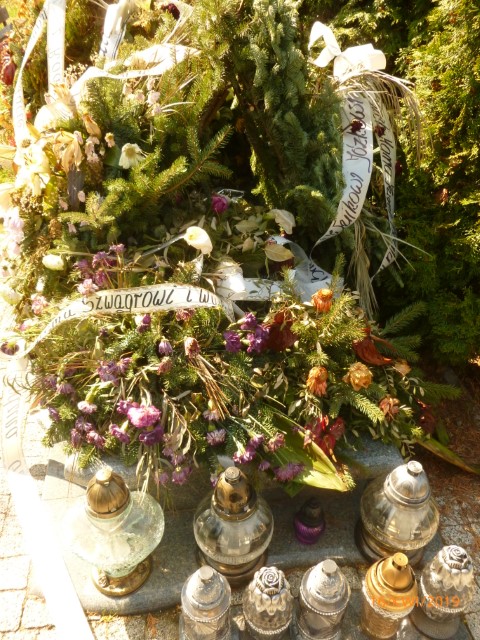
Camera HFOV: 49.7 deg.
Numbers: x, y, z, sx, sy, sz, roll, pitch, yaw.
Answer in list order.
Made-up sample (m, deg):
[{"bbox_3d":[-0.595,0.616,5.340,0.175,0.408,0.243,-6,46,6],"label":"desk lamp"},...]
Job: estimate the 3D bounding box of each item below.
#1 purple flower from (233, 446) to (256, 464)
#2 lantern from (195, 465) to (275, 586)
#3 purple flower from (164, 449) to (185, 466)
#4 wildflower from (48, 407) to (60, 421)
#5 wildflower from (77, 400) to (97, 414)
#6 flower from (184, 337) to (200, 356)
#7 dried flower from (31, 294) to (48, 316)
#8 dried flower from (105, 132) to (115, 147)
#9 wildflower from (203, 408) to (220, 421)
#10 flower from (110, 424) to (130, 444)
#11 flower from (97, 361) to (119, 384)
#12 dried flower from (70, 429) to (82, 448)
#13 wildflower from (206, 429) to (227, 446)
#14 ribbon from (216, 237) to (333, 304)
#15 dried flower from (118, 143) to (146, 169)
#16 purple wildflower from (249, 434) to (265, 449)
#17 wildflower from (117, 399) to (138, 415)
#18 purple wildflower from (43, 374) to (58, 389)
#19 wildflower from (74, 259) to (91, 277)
[{"bbox_3d":[0.011,0.325,1.240,0.055,0.040,0.044,3,32,1],"label":"purple flower"},{"bbox_3d":[-0.013,0.429,1.121,0.178,0.294,0.178,0,34,0],"label":"lantern"},{"bbox_3d":[-0.168,0.353,1.330,0.050,0.041,0.042,0,31,0],"label":"purple flower"},{"bbox_3d":[-0.430,0.217,1.200,0.028,0.031,0.027,0,34,0],"label":"wildflower"},{"bbox_3d":[-0.353,0.201,1.190,0.046,0.031,0.035,0,34,0],"label":"wildflower"},{"bbox_3d":[-0.126,0.070,1.370,0.040,0.049,0.042,0,32,-3],"label":"flower"},{"bbox_3d":[-0.600,-0.043,1.550,0.052,0.058,0.051,0,31,0],"label":"dried flower"},{"bbox_3d":[-0.434,-0.600,1.720,0.032,0.043,0.035,-2,33,-6],"label":"dried flower"},{"bbox_3d":[-0.079,0.262,1.433,0.047,0.031,0.043,0,30,0],"label":"wildflower"},{"bbox_3d":[-0.317,0.301,1.360,0.056,0.046,0.047,0,31,0],"label":"flower"},{"bbox_3d":[-0.363,0.144,1.420,0.059,0.058,0.054,0,31,0],"label":"flower"},{"bbox_3d":[-0.404,0.293,1.280,0.028,0.045,0.034,-4,33,-10],"label":"dried flower"},{"bbox_3d":[-0.058,0.288,1.270,0.047,0.041,0.041,1,32,-1],"label":"wildflower"},{"bbox_3d":[0.117,-0.167,1.712,0.378,0.150,0.200,0,30,0],"label":"ribbon"},{"bbox_3d":[-0.305,-0.467,1.470,0.080,0.070,0.069,0,34,0],"label":"dried flower"},{"bbox_3d":[0.043,0.315,1.340,0.040,0.032,0.033,0,31,0],"label":"purple wildflower"},{"bbox_3d":[-0.306,0.235,1.407,0.057,0.040,0.043,0,30,0],"label":"wildflower"},{"bbox_3d":[-0.454,0.147,1.240,0.038,0.032,0.032,0,34,0],"label":"purple wildflower"},{"bbox_3d":[-0.492,-0.164,1.617,0.048,0.052,0.048,0,30,0],"label":"wildflower"}]

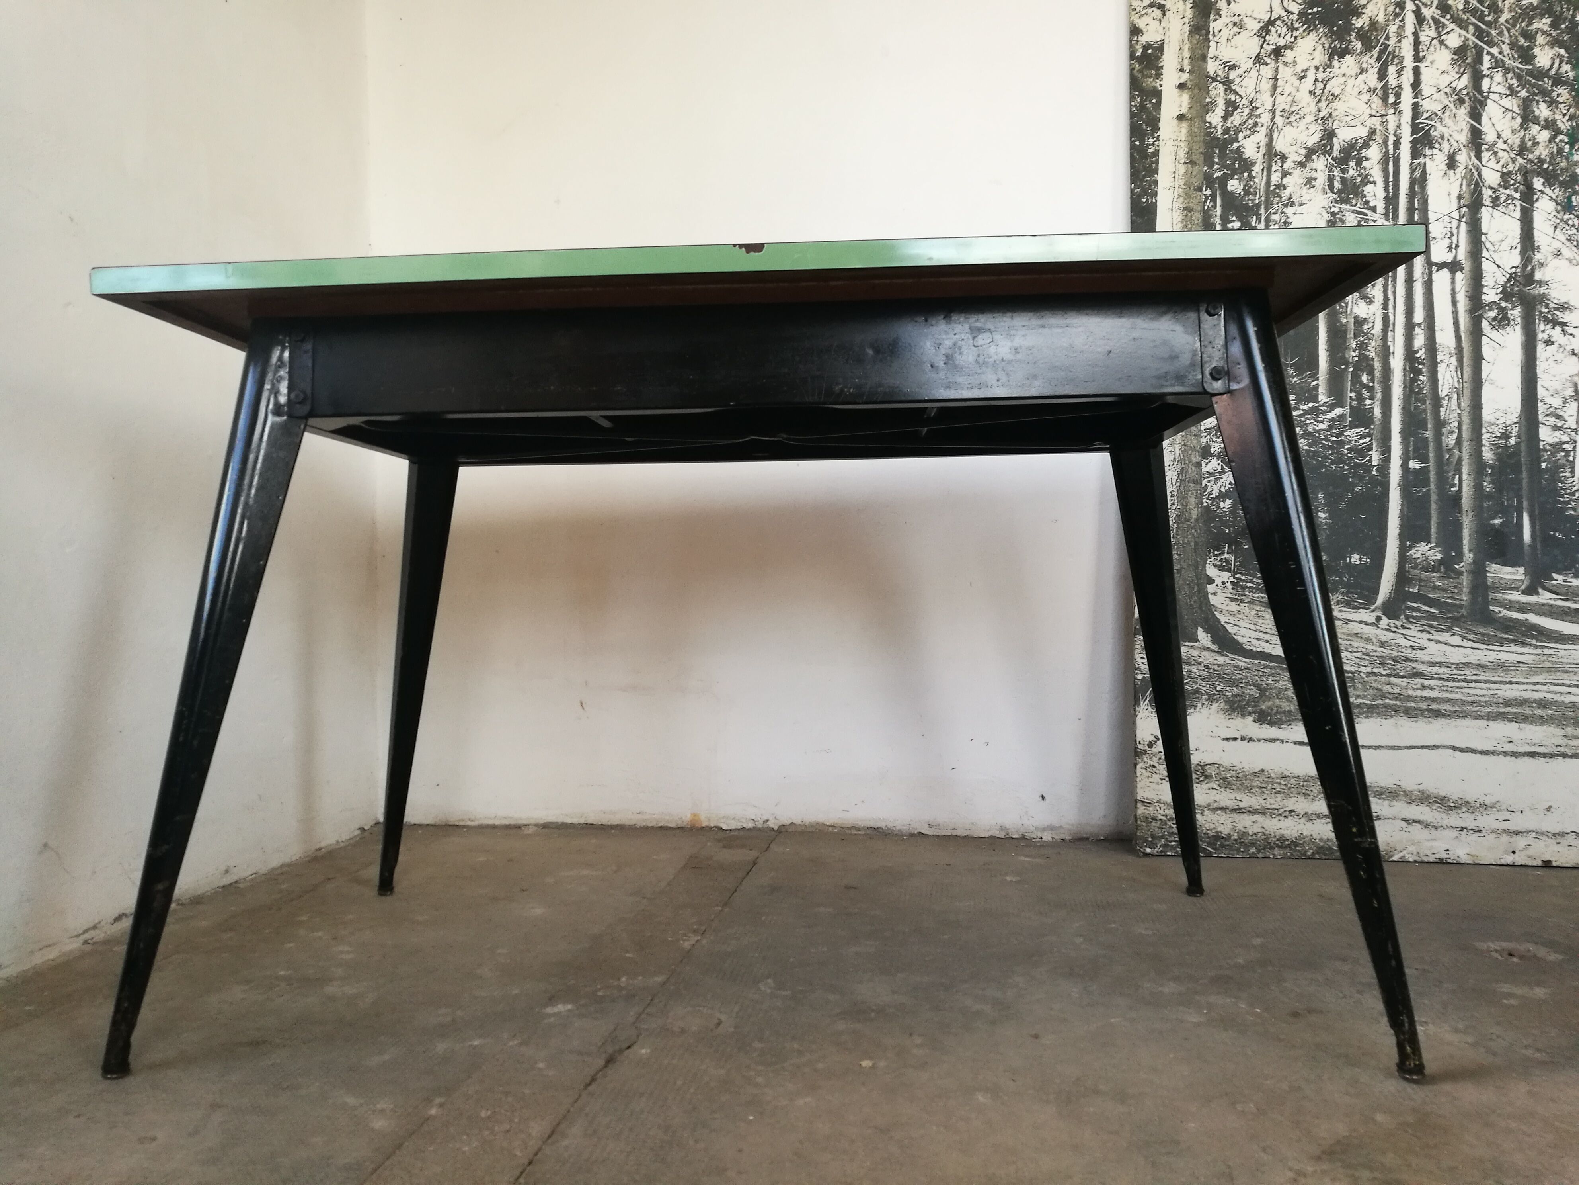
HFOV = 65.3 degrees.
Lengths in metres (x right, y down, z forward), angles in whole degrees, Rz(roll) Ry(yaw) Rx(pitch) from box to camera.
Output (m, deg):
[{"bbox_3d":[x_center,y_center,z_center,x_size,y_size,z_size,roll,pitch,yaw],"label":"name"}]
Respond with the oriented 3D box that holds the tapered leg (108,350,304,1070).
[{"bbox_3d":[-0.550,0.091,1.182,0.067,0.730,0.071,9,-8,3],"label":"tapered leg"}]

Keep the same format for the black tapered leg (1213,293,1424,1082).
[{"bbox_3d":[0.474,0.073,1.131,0.067,0.728,0.071,-10,-9,3],"label":"black tapered leg"}]

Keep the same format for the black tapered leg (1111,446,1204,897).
[{"bbox_3d":[0.501,0.071,1.674,0.067,0.728,0.071,-10,8,3],"label":"black tapered leg"}]

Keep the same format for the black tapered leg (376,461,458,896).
[{"bbox_3d":[-0.523,0.089,1.725,0.067,0.730,0.071,9,9,3],"label":"black tapered leg"}]

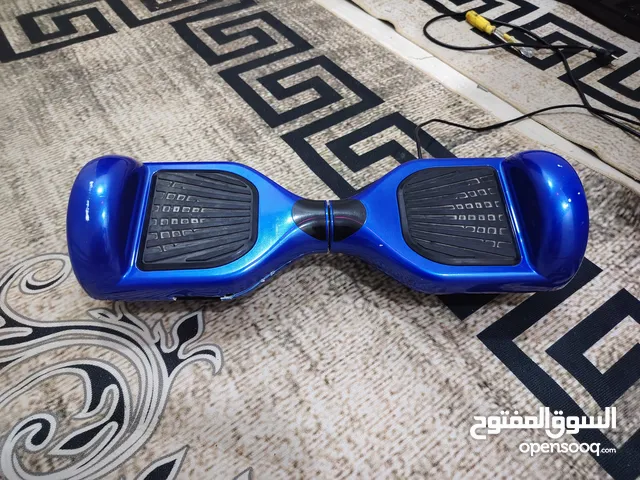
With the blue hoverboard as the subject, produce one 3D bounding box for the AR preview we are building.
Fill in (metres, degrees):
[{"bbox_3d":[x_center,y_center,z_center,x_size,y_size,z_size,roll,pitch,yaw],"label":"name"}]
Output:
[{"bbox_3d":[0.014,-0.020,0.554,0.584,0.178,0.186,-1,57,-2],"label":"blue hoverboard"}]

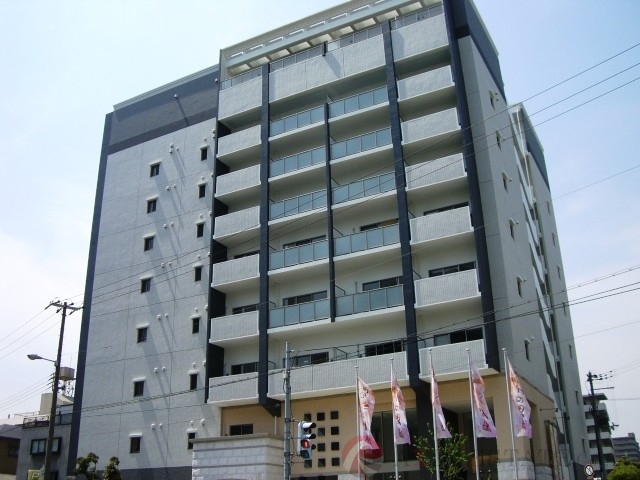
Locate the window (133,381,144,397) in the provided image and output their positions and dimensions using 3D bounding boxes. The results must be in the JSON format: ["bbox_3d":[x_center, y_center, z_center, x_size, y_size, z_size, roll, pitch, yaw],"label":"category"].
[{"bbox_3d":[-9.746,8.013,37.858,0.732,0.831,0.100,-13,-24,27],"label":"window"}]

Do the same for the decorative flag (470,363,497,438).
[{"bbox_3d":[5.042,4.950,21.600,0.650,2.300,0.200,1,-21,-7],"label":"decorative flag"}]

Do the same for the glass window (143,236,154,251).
[{"bbox_3d":[-11.172,0.228,45.770,0.720,0.850,0.150,-12,-24,26],"label":"glass window"}]

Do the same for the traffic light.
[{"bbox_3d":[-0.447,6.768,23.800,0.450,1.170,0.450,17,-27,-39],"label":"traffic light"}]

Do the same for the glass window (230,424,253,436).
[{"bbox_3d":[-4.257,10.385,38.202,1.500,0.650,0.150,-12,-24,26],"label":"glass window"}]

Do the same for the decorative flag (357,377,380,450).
[{"bbox_3d":[1.606,5.630,22.800,0.650,2.300,0.200,1,-21,-7],"label":"decorative flag"}]

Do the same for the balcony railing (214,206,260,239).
[{"bbox_3d":[-4.222,-0.901,36.352,2.868,1.106,0.150,-13,-24,27],"label":"balcony railing"}]

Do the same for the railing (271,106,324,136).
[{"bbox_3d":[-1.141,-6.108,36.366,3.259,0.966,0.100,-13,-24,27],"label":"railing"}]

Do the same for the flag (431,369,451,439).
[{"bbox_3d":[3.804,5.129,22.000,0.550,2.150,0.200,1,-21,-7],"label":"flag"}]

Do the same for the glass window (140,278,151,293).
[{"bbox_3d":[-9.891,2.576,39.969,0.706,0.813,0.100,-13,-24,27],"label":"glass window"}]

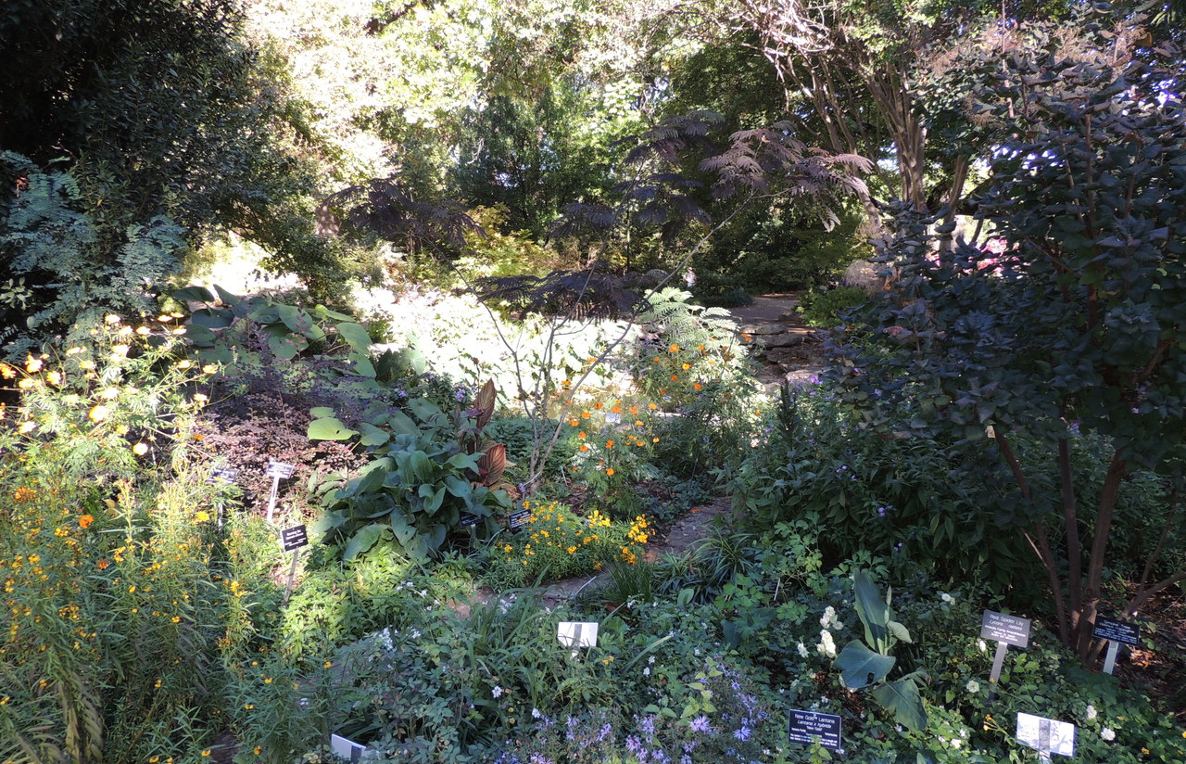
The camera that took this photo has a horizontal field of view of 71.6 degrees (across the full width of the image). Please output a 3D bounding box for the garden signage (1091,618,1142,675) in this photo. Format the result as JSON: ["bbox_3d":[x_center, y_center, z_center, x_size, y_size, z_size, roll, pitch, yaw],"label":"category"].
[{"bbox_3d":[1.910,0.974,3.000,0.135,0.189,0.045,6,11,33],"label":"garden signage"}]

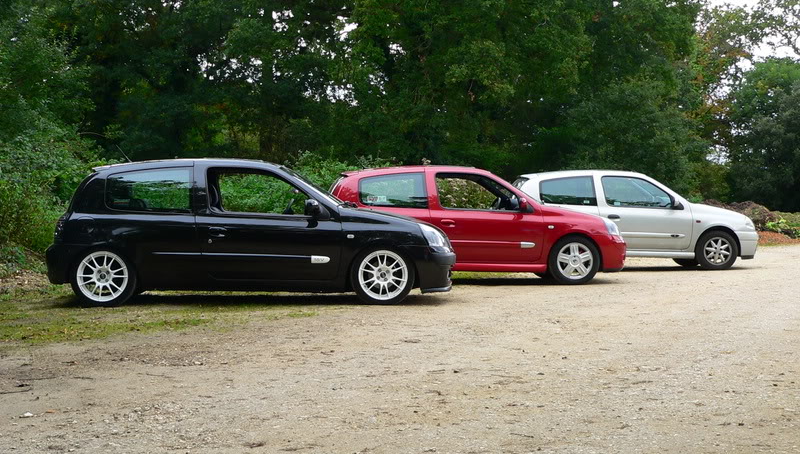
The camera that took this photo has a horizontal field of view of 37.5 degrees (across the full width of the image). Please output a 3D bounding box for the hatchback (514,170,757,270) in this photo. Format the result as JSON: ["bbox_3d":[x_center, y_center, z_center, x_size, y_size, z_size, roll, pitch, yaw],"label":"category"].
[{"bbox_3d":[3.264,-0.106,17.144,3.795,1.415,1.660,0,1,0],"label":"hatchback"}]

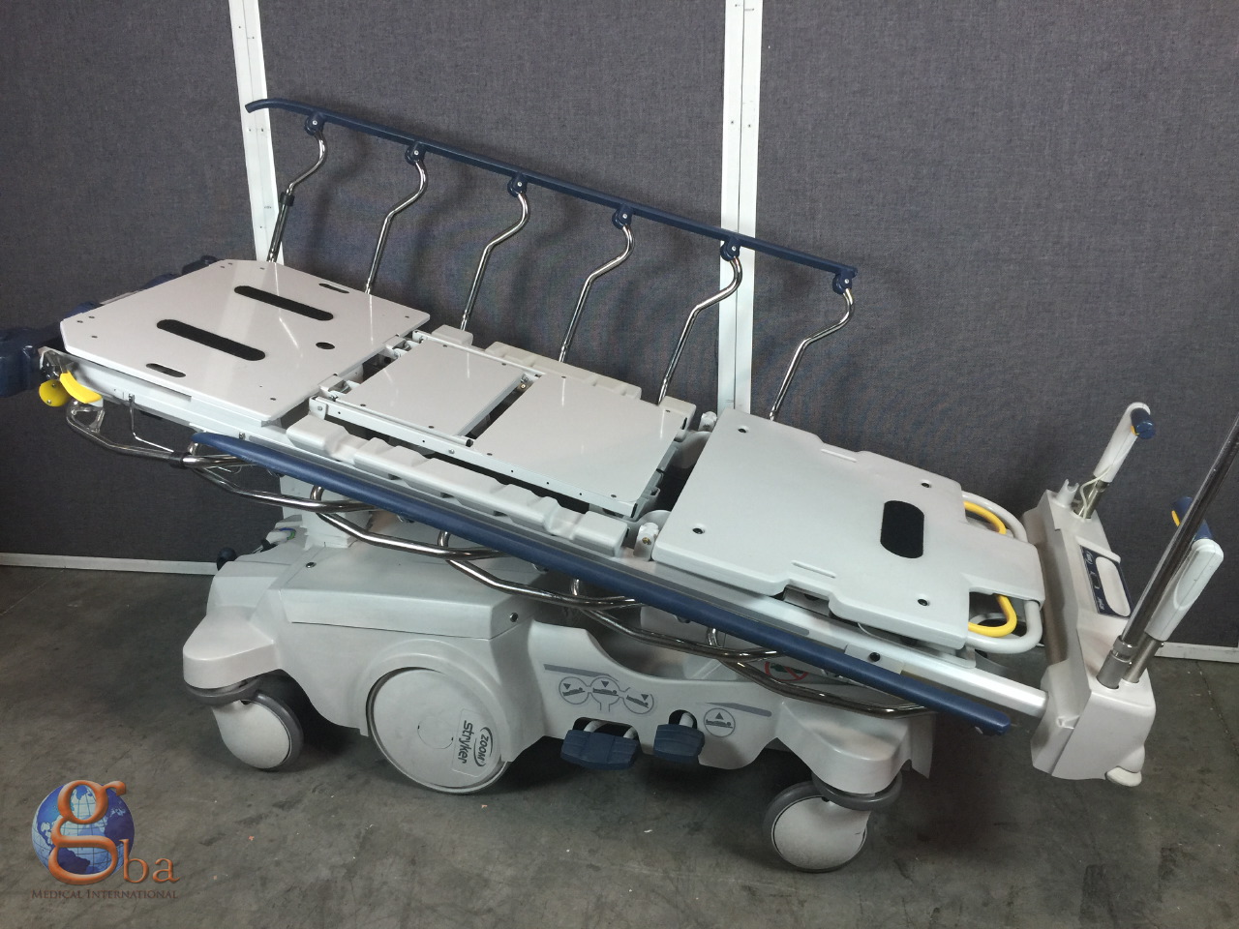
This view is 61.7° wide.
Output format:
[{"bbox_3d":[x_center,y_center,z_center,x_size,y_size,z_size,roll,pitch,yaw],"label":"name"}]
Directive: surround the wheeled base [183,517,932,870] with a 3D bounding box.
[{"bbox_3d":[-0.126,0.404,2.307,1.560,0.480,0.710,5,25,15],"label":"wheeled base"}]

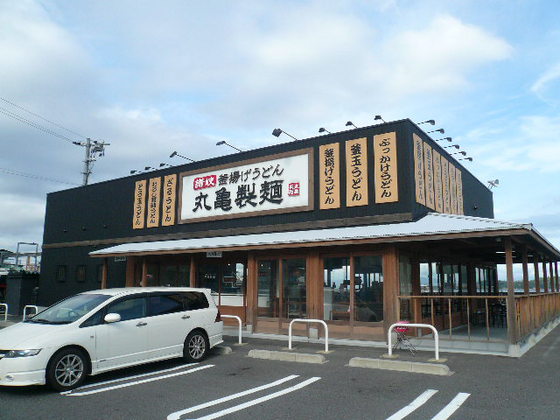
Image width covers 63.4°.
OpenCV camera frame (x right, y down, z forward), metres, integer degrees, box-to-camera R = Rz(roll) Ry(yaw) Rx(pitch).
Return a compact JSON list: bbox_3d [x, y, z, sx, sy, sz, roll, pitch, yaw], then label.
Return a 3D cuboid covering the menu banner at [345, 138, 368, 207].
[{"bbox_3d":[2.338,-1.146,13.769,0.710,2.070,0.080,-6,-11,35],"label":"menu banner"}]

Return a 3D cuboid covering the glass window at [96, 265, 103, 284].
[{"bbox_3d":[-8.050,2.896,20.520,0.760,0.820,0.100,-6,-11,35],"label":"glass window"}]

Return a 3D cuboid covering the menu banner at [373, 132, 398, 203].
[{"bbox_3d":[3.084,-1.233,13.254,0.690,2.060,0.080,-6,-11,35],"label":"menu banner"}]

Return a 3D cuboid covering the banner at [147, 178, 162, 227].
[{"bbox_3d":[-5.328,-0.298,19.154,0.702,2.099,0.060,-6,-12,34],"label":"banner"}]

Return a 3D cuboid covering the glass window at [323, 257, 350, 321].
[{"bbox_3d":[1.560,2.152,12.396,0.840,1.740,0.100,-6,-11,35],"label":"glass window"}]

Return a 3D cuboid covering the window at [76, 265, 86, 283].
[{"bbox_3d":[-9.401,3.046,21.454,0.760,0.820,0.100,-6,-11,35],"label":"window"}]

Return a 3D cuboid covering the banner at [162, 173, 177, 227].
[{"bbox_3d":[-4.552,-0.385,18.618,0.701,2.099,0.060,-6,-12,34],"label":"banner"}]

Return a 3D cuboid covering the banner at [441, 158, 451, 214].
[{"bbox_3d":[5.837,-0.795,15.769,0.080,2.060,0.740,-6,-11,34],"label":"banner"}]

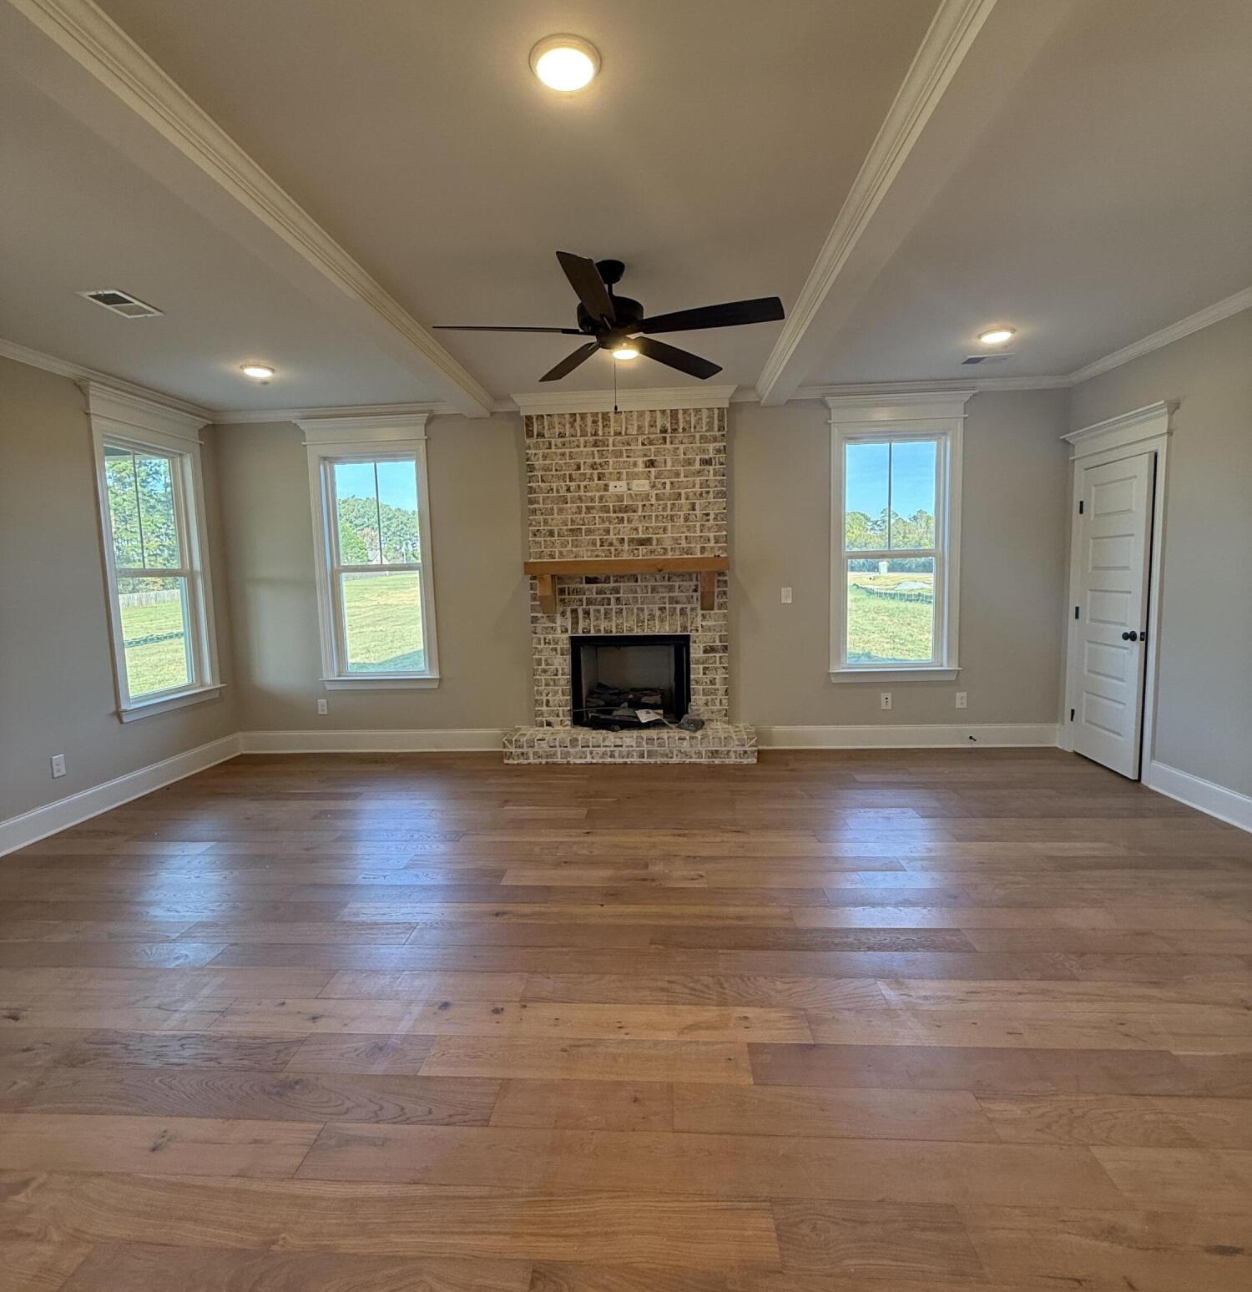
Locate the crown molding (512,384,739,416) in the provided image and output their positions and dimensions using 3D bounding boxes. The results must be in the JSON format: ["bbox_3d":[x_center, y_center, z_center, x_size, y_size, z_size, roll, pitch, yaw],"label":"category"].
[{"bbox_3d":[-0.015,-1.810,5.025,1.664,0.134,0.159,-1,6,4],"label":"crown molding"}]

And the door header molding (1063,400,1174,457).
[{"bbox_3d":[3.163,-1.361,4.390,0.083,0.190,1.034,-1,6,4],"label":"door header molding"}]

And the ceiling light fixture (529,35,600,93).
[{"bbox_3d":[-0.156,-1.513,1.769,0.190,0.027,0.190,-1,6,4],"label":"ceiling light fixture"}]

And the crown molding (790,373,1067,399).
[{"bbox_3d":[2.220,-1.890,4.942,2.055,0.083,0.060,-1,6,4],"label":"crown molding"}]

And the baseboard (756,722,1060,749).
[{"bbox_3d":[2.153,0.702,5.250,2.329,0.177,0.020,-1,6,4],"label":"baseboard"}]

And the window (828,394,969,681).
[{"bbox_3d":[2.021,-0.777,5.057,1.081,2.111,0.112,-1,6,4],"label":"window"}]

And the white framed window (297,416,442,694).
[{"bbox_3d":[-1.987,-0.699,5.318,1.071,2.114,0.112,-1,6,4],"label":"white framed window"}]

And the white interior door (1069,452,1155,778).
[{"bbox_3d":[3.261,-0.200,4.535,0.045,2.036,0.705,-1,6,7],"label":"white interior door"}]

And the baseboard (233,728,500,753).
[{"bbox_3d":[-2.034,0.785,5.489,2.308,0.177,0.022,-1,6,4],"label":"baseboard"}]

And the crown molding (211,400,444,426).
[{"bbox_3d":[-2.244,-1.803,5.236,2.058,0.083,0.060,-1,6,4],"label":"crown molding"}]

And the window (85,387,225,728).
[{"bbox_3d":[-3.262,-0.609,4.779,0.120,2.127,1.030,-1,6,4],"label":"window"}]

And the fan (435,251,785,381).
[{"bbox_3d":[-0.074,-1.476,2.985,1.500,0.398,1.480,-1,6,4],"label":"fan"}]

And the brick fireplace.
[{"bbox_3d":[0.010,-0.464,5.053,1.874,2.644,0.395,-1,6,4],"label":"brick fireplace"}]

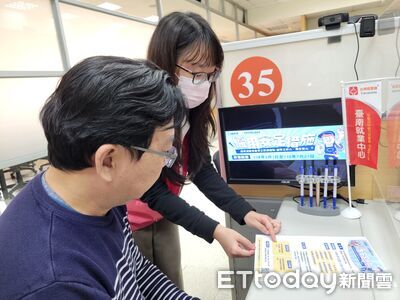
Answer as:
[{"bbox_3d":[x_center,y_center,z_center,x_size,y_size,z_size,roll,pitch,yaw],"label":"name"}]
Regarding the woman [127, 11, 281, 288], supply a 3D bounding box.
[{"bbox_3d":[-0.018,0.307,0.930,0.530,1.380,0.460,-2,12,24],"label":"woman"}]

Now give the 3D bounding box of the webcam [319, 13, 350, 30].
[{"bbox_3d":[0.436,-0.418,0.980,0.092,0.041,0.050,-1,13,26],"label":"webcam"}]

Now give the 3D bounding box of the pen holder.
[{"bbox_3d":[0.388,0.151,0.983,0.135,0.110,0.070,-1,13,27],"label":"pen holder"}]

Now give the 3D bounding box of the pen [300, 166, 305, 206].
[{"bbox_3d":[0.342,0.123,1.004,0.011,0.141,0.011,0,13,23],"label":"pen"}]

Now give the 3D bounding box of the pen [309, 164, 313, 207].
[{"bbox_3d":[0.368,0.122,0.991,0.011,0.141,0.011,0,13,23],"label":"pen"}]

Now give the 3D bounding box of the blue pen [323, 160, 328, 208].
[{"bbox_3d":[0.406,0.119,0.968,0.011,0.147,0.011,2,14,23],"label":"blue pen"}]

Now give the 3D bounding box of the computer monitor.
[{"bbox_3d":[0.299,-0.020,1.064,0.442,0.290,0.050,-2,12,24],"label":"computer monitor"}]

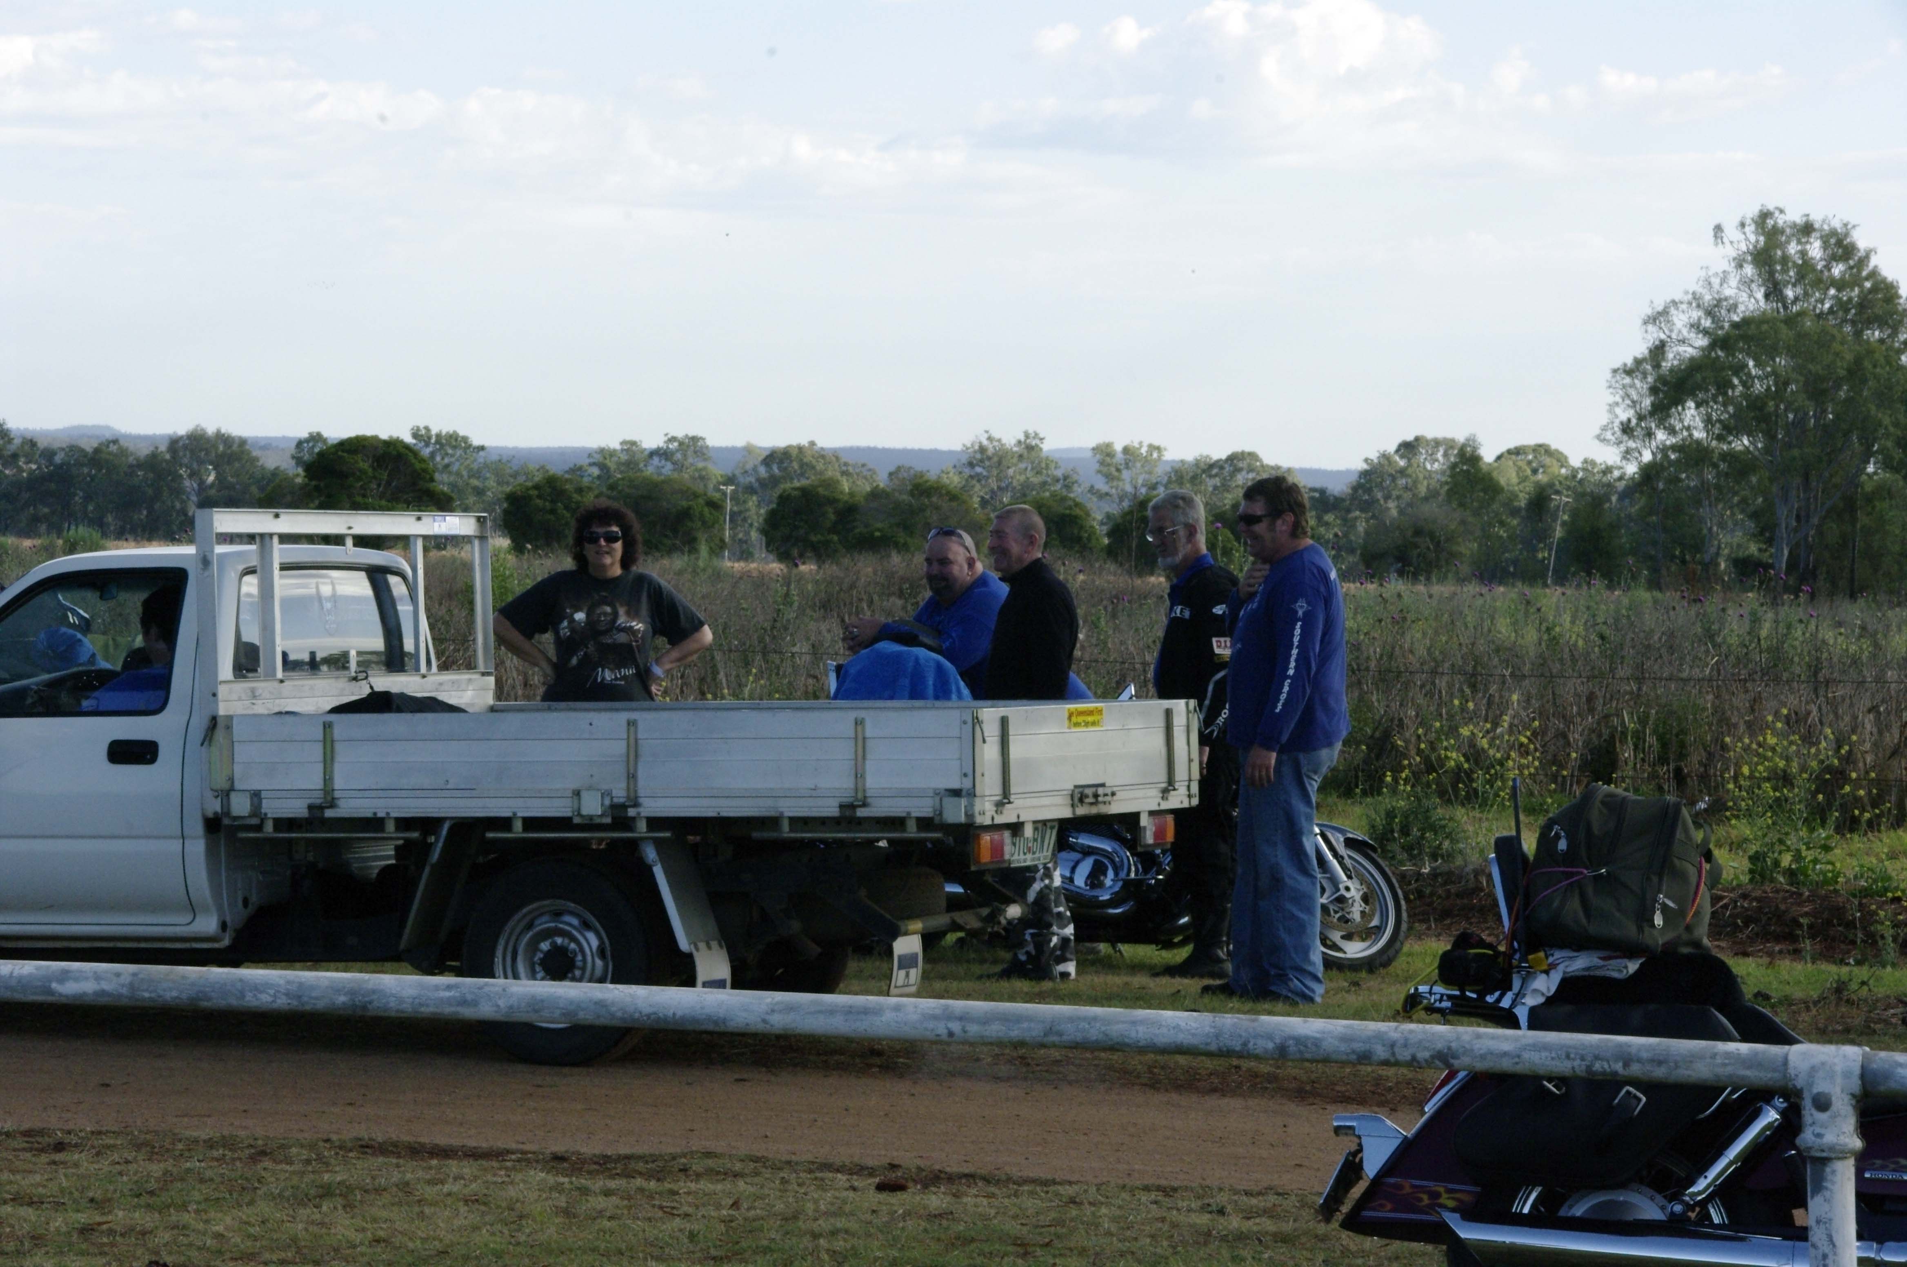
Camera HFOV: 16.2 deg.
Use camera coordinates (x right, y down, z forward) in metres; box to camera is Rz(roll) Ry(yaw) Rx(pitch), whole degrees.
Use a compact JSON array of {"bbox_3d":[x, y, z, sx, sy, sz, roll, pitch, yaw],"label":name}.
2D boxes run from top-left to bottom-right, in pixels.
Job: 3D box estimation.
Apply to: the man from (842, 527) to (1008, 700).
[{"bbox_3d":[0.060,0.400,24.400,0.780,1.570,0.640,-1,0,-18],"label":"man"}]

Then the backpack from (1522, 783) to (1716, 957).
[{"bbox_3d":[1.255,0.445,12.650,0.280,0.325,0.340,-1,0,17],"label":"backpack"}]

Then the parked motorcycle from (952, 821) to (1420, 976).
[{"bbox_3d":[0.460,0.640,24.300,2.340,1.120,0.860,-1,0,12],"label":"parked motorcycle"}]

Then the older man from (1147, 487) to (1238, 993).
[{"bbox_3d":[0.885,0.360,23.800,0.360,1.720,0.530,-1,0,-13],"label":"older man"}]

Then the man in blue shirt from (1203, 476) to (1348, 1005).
[{"bbox_3d":[1.095,0.355,22.800,0.410,1.780,0.550,-1,0,-8],"label":"man in blue shirt"}]

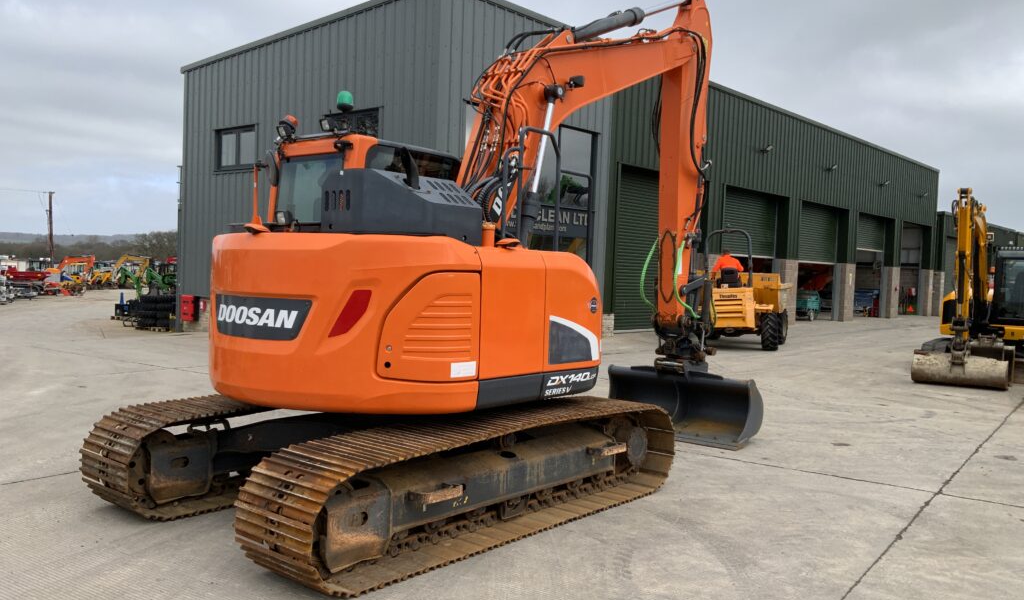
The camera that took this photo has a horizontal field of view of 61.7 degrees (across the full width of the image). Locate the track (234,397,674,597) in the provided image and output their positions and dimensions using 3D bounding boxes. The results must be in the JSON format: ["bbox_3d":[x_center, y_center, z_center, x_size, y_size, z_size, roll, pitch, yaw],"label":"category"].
[{"bbox_3d":[-0.090,1.217,6.071,0.700,0.730,3.755,3,2,40],"label":"track"}]

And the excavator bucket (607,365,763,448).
[{"bbox_3d":[1.882,1.145,9.745,1.740,0.780,0.660,3,2,40],"label":"excavator bucket"}]

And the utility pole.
[{"bbox_3d":[-40.822,-5.714,76.000,0.650,8.000,0.400,0,3,0],"label":"utility pole"}]

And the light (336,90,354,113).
[{"bbox_3d":[-1.291,-1.539,6.650,0.135,0.165,0.135,2,2,0],"label":"light"}]

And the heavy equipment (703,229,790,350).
[{"bbox_3d":[5.886,-0.296,22.100,2.150,2.880,4.100,3,3,23],"label":"heavy equipment"}]

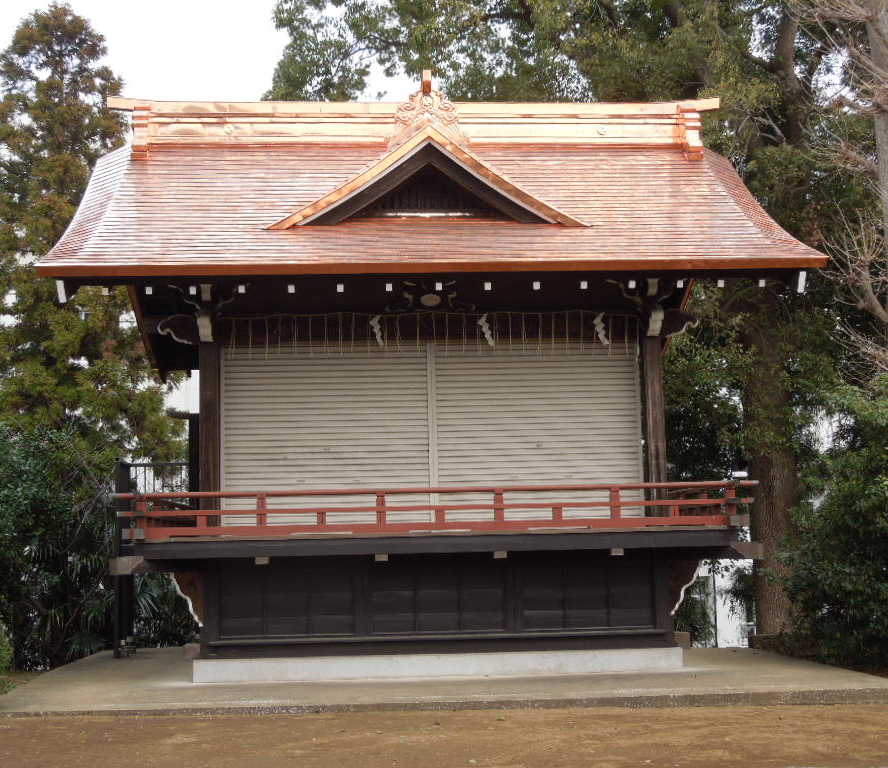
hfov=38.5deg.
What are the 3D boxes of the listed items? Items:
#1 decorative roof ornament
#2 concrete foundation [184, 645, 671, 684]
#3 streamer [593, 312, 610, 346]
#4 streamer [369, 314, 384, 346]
[{"bbox_3d":[-0.178,-3.167,14.572,0.838,0.804,0.429,-1,-7,-4],"label":"decorative roof ornament"},{"bbox_3d":[-0.219,3.386,16.364,5.313,0.234,5.226,-1,-7,-4],"label":"concrete foundation"},{"bbox_3d":[1.806,-0.623,14.584,0.177,0.385,0.047,-1,-7,-4],"label":"streamer"},{"bbox_3d":[-0.762,-0.603,14.391,0.156,0.359,0.047,-1,-7,-4],"label":"streamer"}]

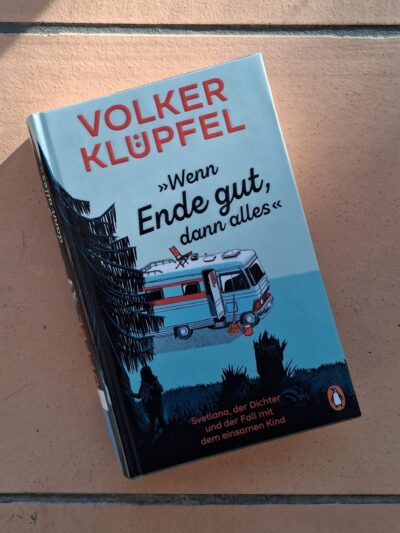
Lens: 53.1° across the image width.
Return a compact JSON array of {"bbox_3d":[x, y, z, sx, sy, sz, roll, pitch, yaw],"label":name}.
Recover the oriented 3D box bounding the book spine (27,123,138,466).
[{"bbox_3d":[-0.071,0.018,0.248,0.014,0.034,0.218,-15,90,0],"label":"book spine"}]

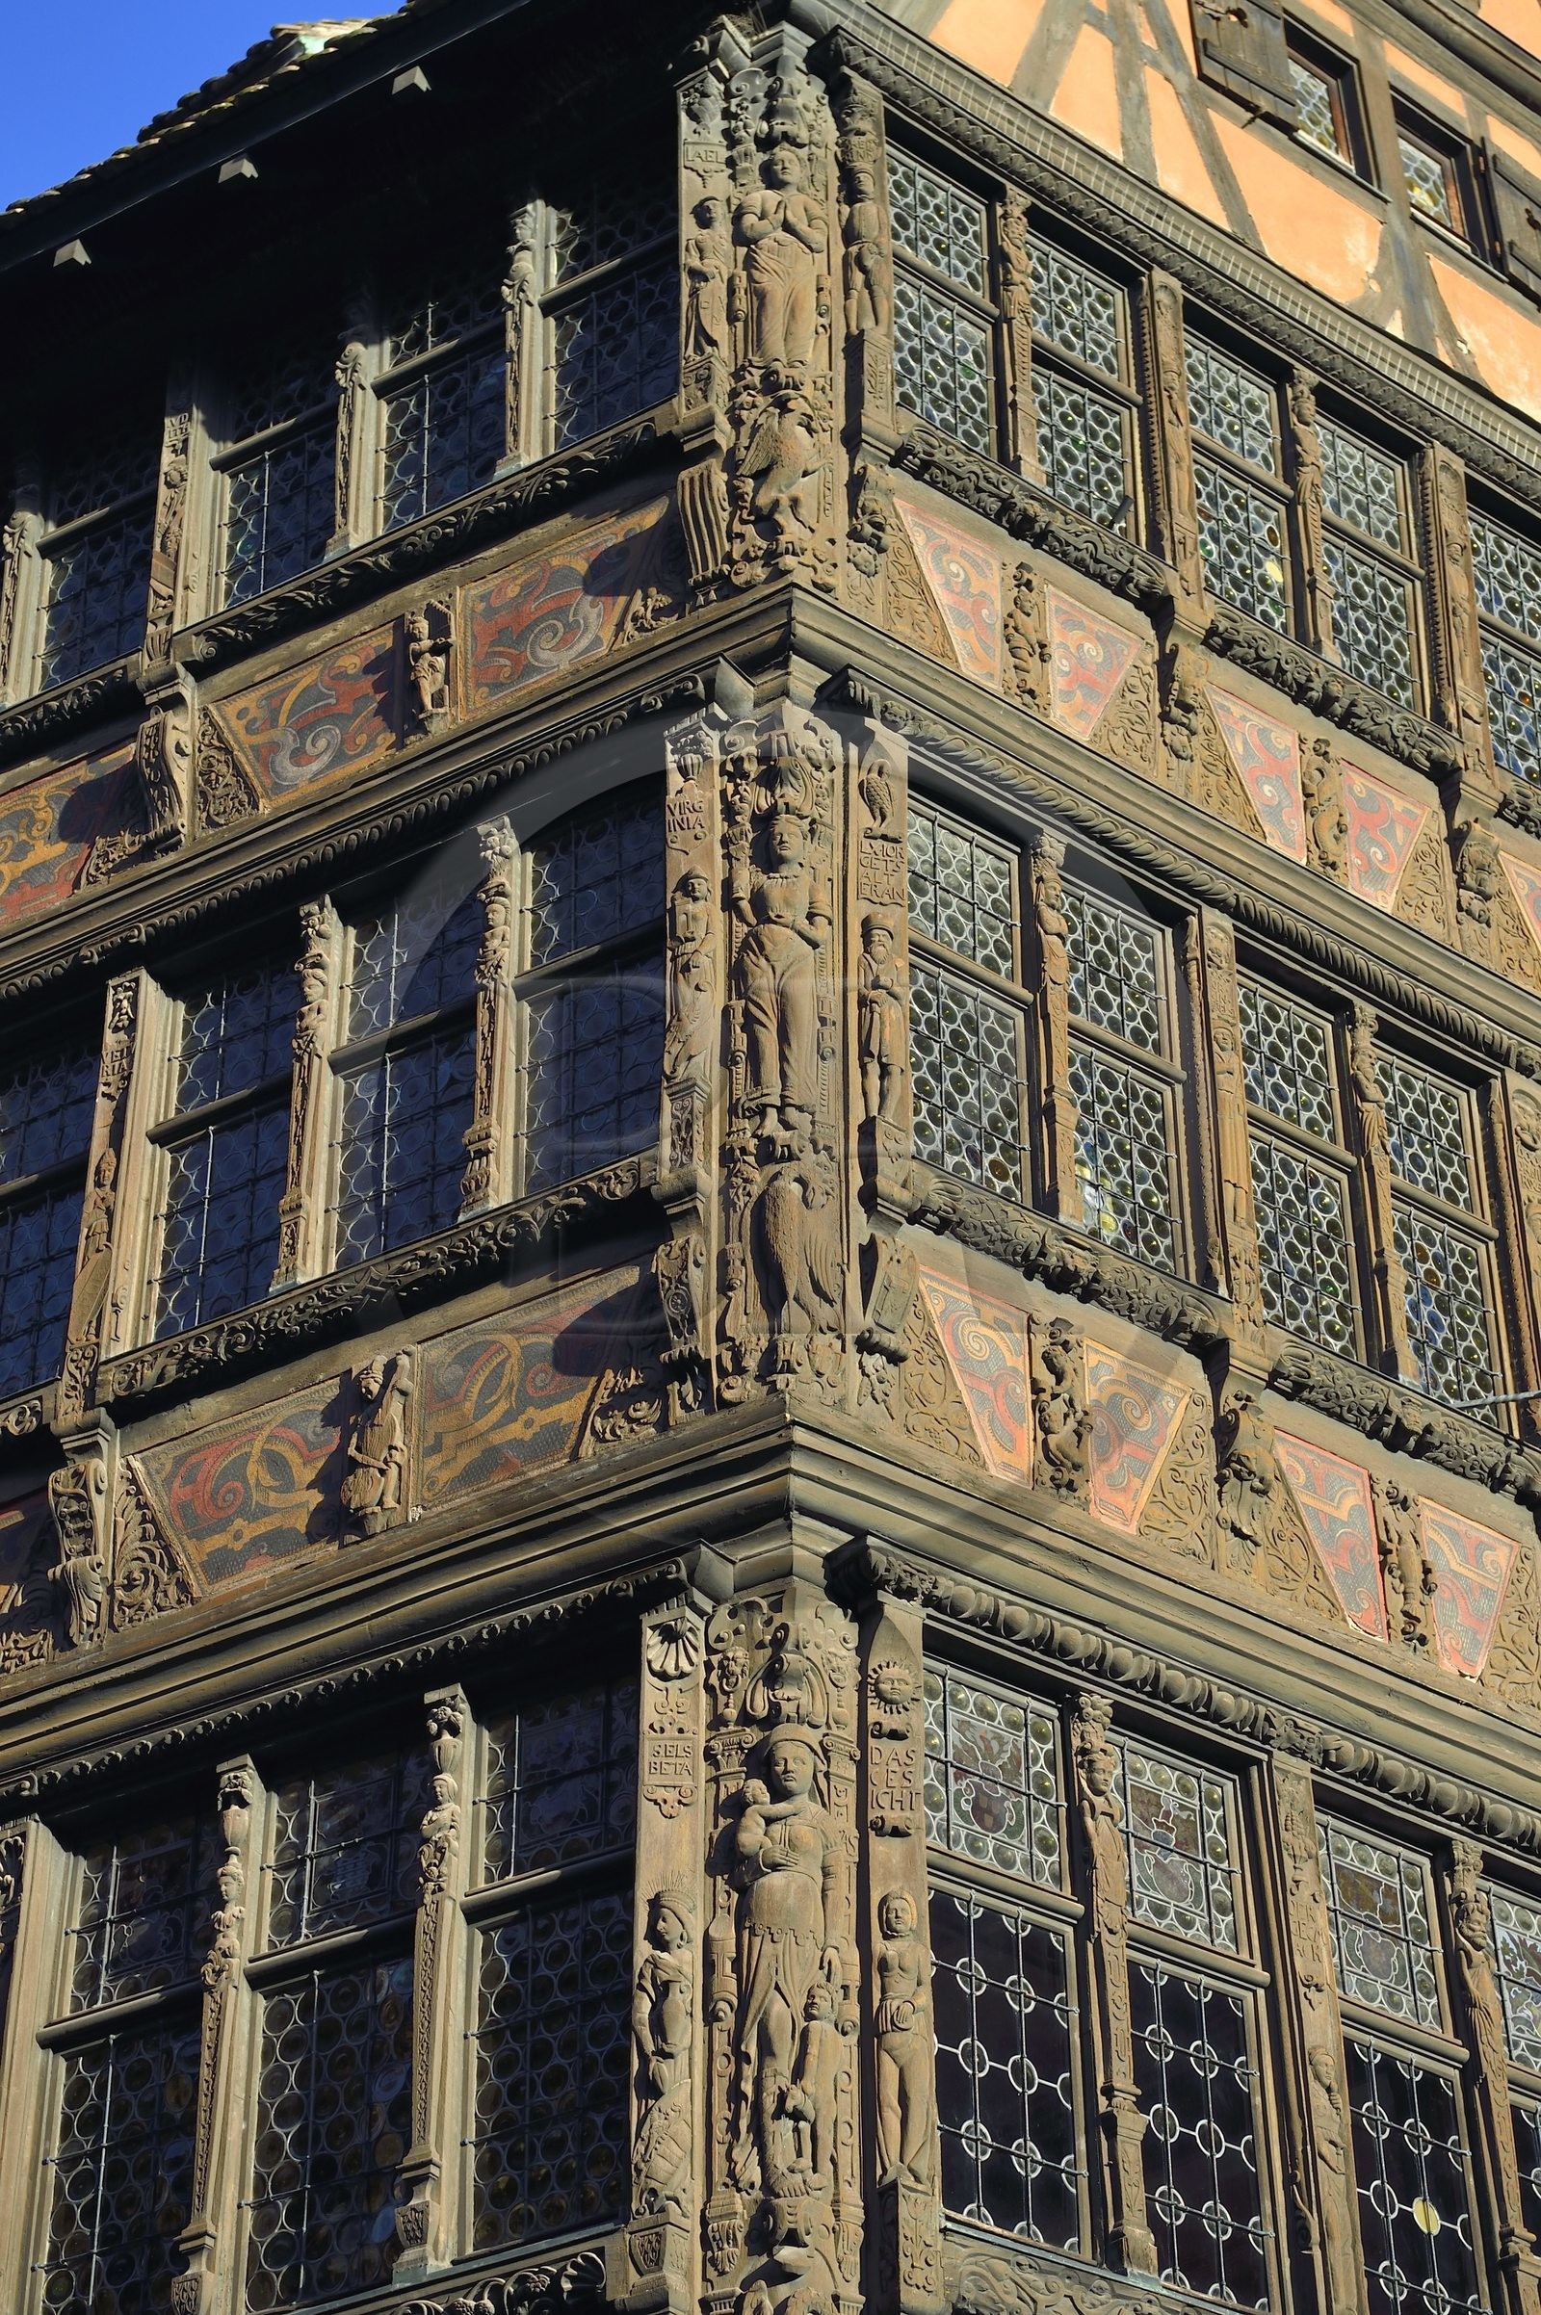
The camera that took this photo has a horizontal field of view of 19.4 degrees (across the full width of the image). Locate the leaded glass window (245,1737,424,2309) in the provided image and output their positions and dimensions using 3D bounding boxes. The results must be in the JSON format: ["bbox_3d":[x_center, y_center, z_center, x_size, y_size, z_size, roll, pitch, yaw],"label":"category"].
[{"bbox_3d":[-1.166,2.355,12.275,0.550,1.600,0.080,-21,-41,26],"label":"leaded glass window"}]

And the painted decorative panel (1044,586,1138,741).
[{"bbox_3d":[1.039,-1.532,14.526,0.445,0.589,0.050,25,-43,-31],"label":"painted decorative panel"}]

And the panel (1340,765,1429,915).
[{"bbox_3d":[2.178,-1.079,15.875,0.480,0.610,0.050,25,-43,-31],"label":"panel"}]

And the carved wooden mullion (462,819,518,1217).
[{"bbox_3d":[-0.804,-0.401,13.330,0.144,1.495,0.140,-21,-41,26],"label":"carved wooden mullion"}]

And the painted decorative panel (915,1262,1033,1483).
[{"bbox_3d":[0.592,0.650,13.013,0.430,0.620,0.050,25,-43,-31],"label":"painted decorative panel"}]

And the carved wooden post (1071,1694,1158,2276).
[{"bbox_3d":[0.835,2.106,11.525,0.140,1.580,0.130,25,-44,-30],"label":"carved wooden post"}]

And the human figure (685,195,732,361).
[{"bbox_3d":[-0.179,-2.819,14.524,0.183,0.731,0.100,-21,-41,26],"label":"human figure"}]

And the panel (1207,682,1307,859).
[{"bbox_3d":[1.605,-1.266,14.884,0.415,0.580,0.050,25,-44,-30],"label":"panel"}]

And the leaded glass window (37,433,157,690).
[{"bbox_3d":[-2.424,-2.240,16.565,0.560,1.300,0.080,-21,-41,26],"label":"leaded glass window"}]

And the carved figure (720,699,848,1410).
[{"bbox_3d":[0.028,-0.293,12.540,0.420,2.380,0.220,1,-36,-3],"label":"carved figure"}]

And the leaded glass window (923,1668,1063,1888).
[{"bbox_3d":[0.583,1.697,12.313,0.570,0.560,0.080,25,-43,-31],"label":"leaded glass window"}]

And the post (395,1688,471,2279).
[{"bbox_3d":[-0.893,2.199,12.056,0.130,1.700,0.150,-21,-41,26],"label":"post"}]

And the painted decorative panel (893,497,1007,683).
[{"bbox_3d":[0.554,-1.762,14.213,0.450,0.599,0.050,25,-43,-31],"label":"painted decorative panel"}]

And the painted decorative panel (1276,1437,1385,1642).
[{"bbox_3d":[1.616,1.113,13.143,0.412,0.589,0.050,25,-43,-31],"label":"painted decorative panel"}]

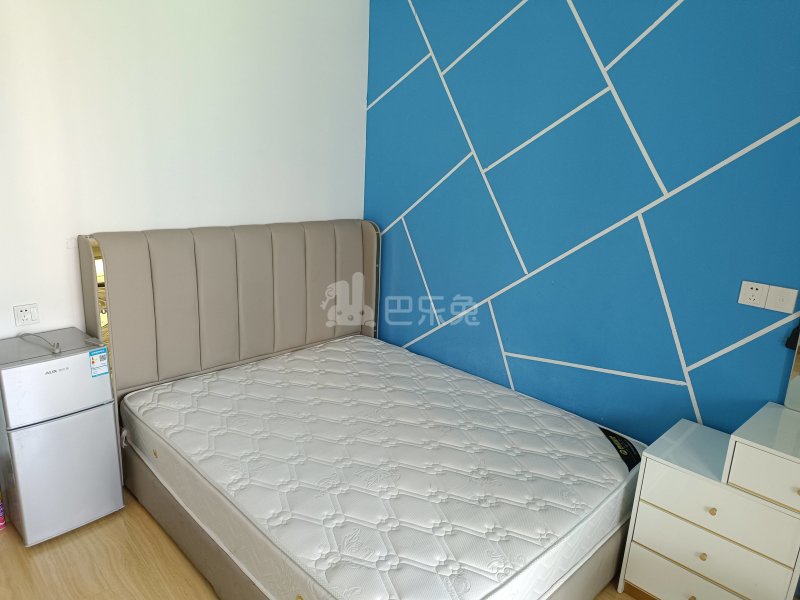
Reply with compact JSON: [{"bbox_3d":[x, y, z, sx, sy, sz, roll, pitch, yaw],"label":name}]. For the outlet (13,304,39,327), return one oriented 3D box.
[{"bbox_3d":[-1.555,0.061,2.312,0.012,0.086,0.086,17,20,42],"label":"outlet"}]

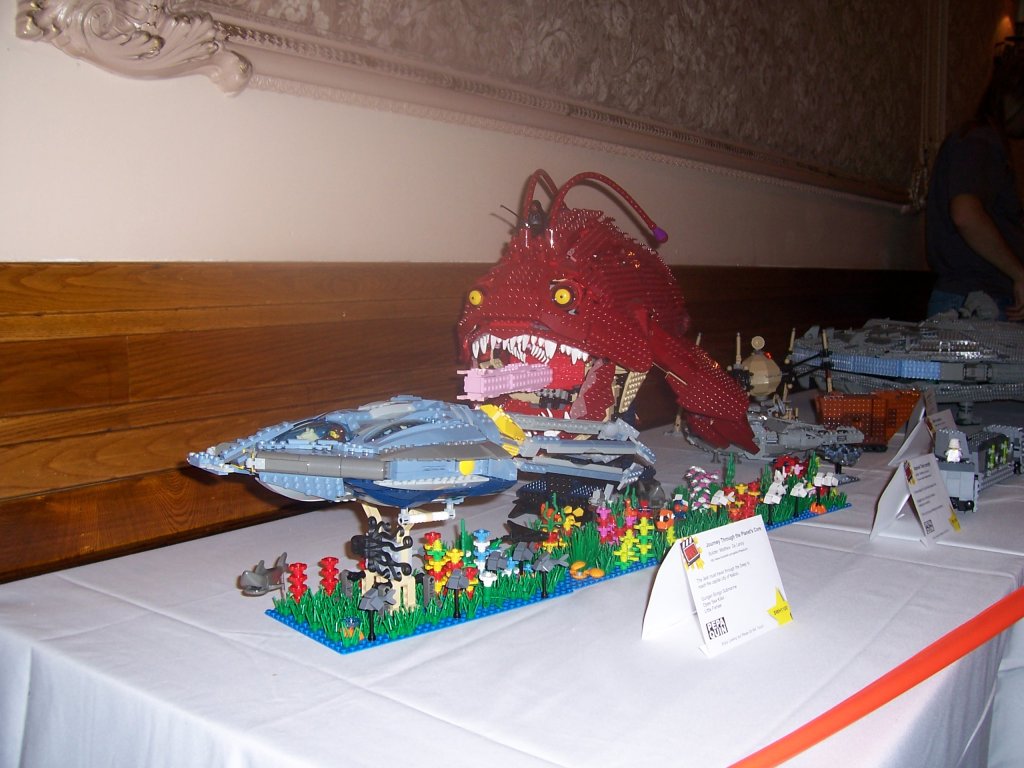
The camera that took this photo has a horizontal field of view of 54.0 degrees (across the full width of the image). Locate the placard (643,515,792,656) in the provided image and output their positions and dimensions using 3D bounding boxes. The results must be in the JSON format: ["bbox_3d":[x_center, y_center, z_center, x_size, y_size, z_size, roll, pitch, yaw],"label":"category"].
[{"bbox_3d":[0.179,0.166,0.857,0.124,0.089,0.066,-6,10,-45],"label":"placard"}]

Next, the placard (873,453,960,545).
[{"bbox_3d":[0.475,0.131,1.173,0.066,0.090,0.124,6,9,39],"label":"placard"}]

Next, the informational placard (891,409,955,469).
[{"bbox_3d":[0.659,0.085,1.594,0.066,0.086,0.124,7,9,41],"label":"informational placard"}]

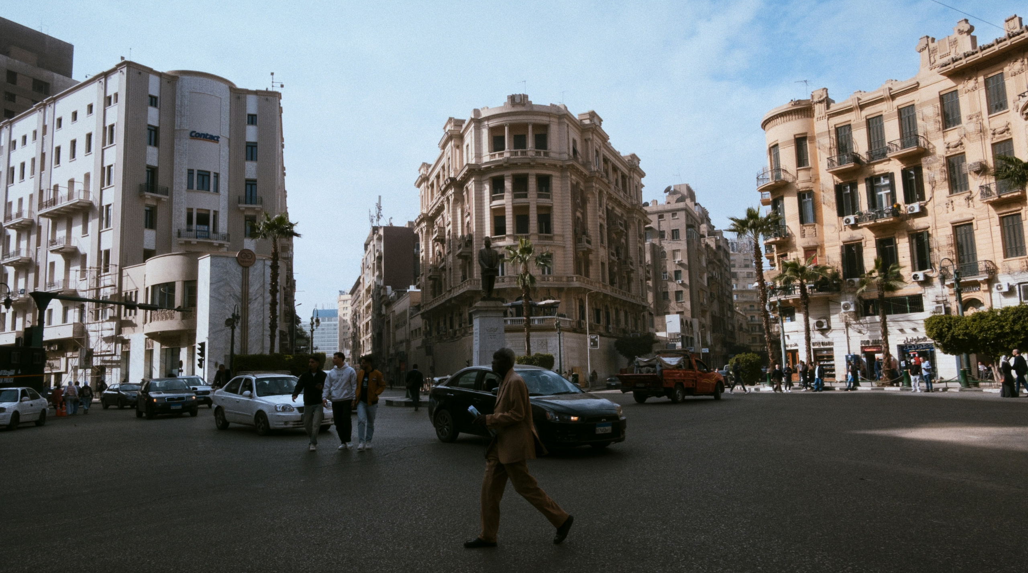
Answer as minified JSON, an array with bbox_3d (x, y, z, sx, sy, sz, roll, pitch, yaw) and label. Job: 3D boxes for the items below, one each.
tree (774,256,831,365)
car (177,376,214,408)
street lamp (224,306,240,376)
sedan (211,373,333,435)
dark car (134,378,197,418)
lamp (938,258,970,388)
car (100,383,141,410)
[{"bbox_3d":[19.553,2.354,46.559,3.700,8.639,3.700,-1,-7,0],"label":"tree"},{"bbox_3d":[-16.321,5.191,33.999,1.790,1.630,4.300,5,-9,-42],"label":"car"},{"bbox_3d":[-18.790,4.334,45.810,1.100,6.169,0.800,-6,-8,35],"label":"street lamp"},{"bbox_3d":[-6.248,2.949,17.574,1.690,1.460,4.280,5,-9,-43],"label":"sedan"},{"bbox_3d":[-13.068,4.201,25.837,1.720,1.430,4.350,3,-9,-35],"label":"dark car"},{"bbox_3d":[21.249,1.725,32.728,1.250,6.253,0.600,-1,-7,-7],"label":"lamp"},{"bbox_3d":[-21.566,6.079,38.348,4.350,1.430,1.690,-8,-9,42],"label":"car"}]

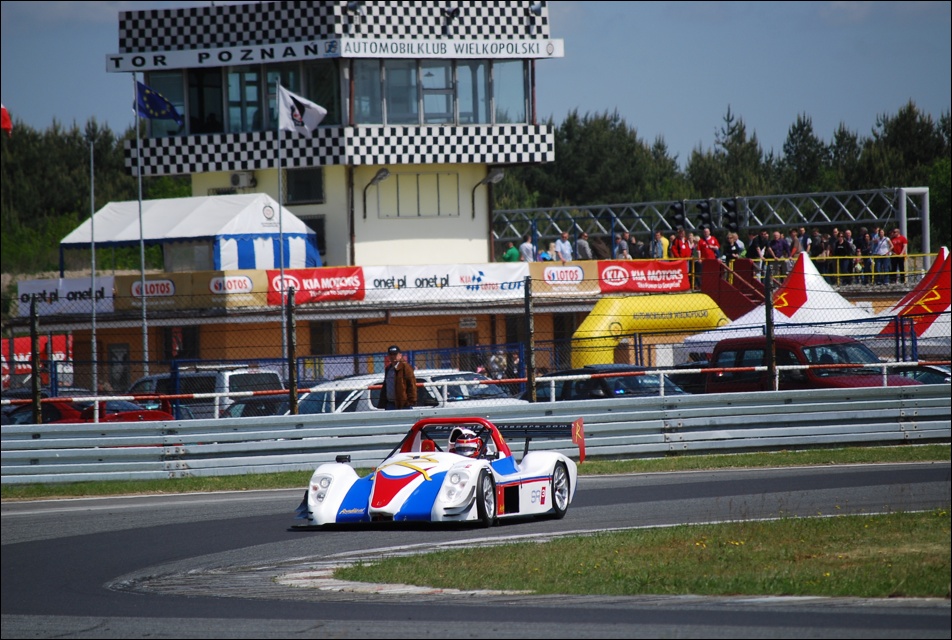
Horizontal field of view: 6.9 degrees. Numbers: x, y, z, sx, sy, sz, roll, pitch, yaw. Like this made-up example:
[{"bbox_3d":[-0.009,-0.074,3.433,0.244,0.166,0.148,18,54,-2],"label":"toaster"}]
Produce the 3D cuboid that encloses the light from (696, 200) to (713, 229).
[{"bbox_3d":[7.642,-3.445,266.000,0.420,1.080,0.370,-2,0,-38],"label":"light"}]

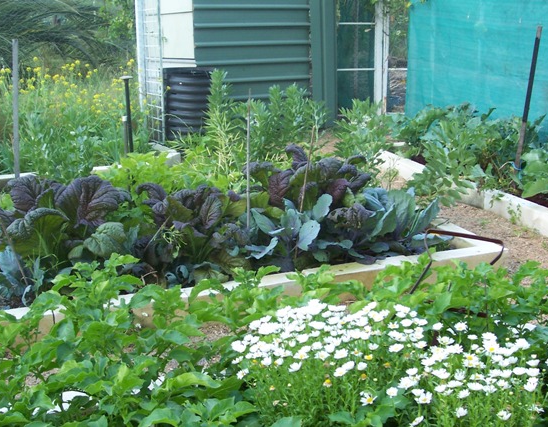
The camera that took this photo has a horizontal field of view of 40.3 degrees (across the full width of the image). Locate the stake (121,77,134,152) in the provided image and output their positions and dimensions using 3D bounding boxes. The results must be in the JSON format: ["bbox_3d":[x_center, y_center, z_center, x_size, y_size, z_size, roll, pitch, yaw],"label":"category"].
[{"bbox_3d":[-1.128,-0.755,5.837,0.095,0.646,0.085,-1,15,0],"label":"stake"}]

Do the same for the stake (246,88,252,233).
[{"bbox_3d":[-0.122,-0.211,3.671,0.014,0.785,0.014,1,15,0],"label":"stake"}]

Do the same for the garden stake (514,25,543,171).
[{"bbox_3d":[1.628,-0.672,4.804,0.029,1.039,0.029,4,15,0],"label":"garden stake"}]

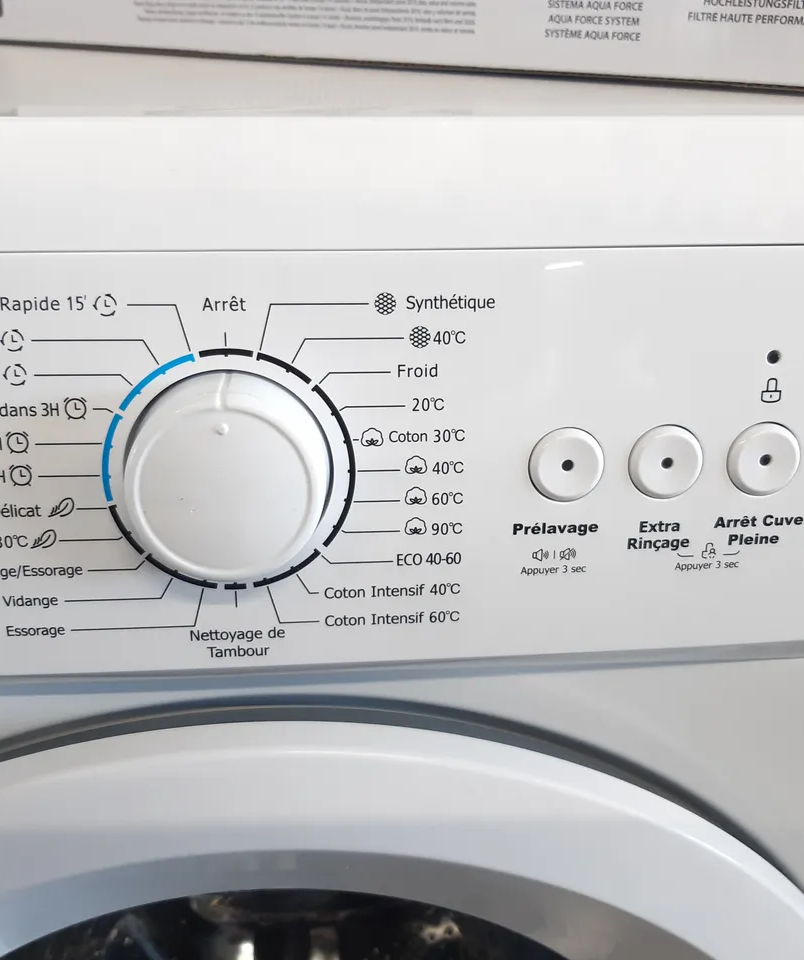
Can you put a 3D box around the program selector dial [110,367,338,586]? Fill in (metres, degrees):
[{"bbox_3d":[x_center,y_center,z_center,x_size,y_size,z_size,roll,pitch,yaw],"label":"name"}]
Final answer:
[{"bbox_3d":[-0.046,0.001,0.252,0.056,0.056,0.021,-1,15,-5],"label":"program selector dial"}]

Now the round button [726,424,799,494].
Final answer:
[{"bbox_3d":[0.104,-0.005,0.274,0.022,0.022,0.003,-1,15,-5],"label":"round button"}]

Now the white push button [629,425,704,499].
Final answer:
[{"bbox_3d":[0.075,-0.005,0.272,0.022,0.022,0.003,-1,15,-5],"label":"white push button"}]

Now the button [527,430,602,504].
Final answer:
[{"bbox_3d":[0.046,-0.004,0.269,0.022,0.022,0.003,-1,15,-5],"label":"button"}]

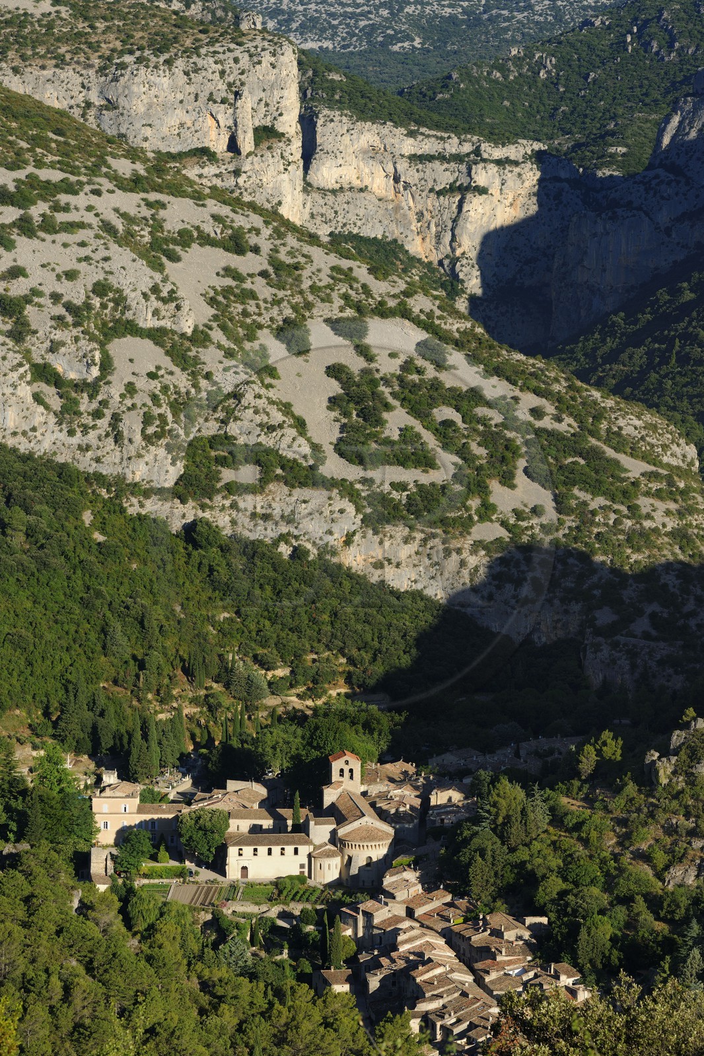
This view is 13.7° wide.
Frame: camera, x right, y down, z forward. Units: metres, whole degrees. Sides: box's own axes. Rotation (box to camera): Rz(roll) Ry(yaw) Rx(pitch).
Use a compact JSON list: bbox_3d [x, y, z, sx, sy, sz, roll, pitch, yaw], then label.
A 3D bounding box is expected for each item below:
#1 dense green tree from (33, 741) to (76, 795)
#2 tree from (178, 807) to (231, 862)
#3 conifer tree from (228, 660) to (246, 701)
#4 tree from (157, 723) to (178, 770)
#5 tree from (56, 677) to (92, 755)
[{"bbox_3d":[-83.610,67.980,826.000,12.000,15.600,12.000,0,8,0],"label":"dense green tree"},{"bbox_3d":[-39.180,81.230,774.000,13.400,15.200,13.200,0,8,0],"label":"tree"},{"bbox_3d":[-36.024,48.277,925.000,5.982,12.367,5.982,0,7,0],"label":"conifer tree"},{"bbox_3d":[-53.490,63.510,855.000,5.900,13.800,5.900,0,8,0],"label":"tree"},{"bbox_3d":[-81.440,55.180,862.000,10.200,22.300,10.200,0,8,0],"label":"tree"}]

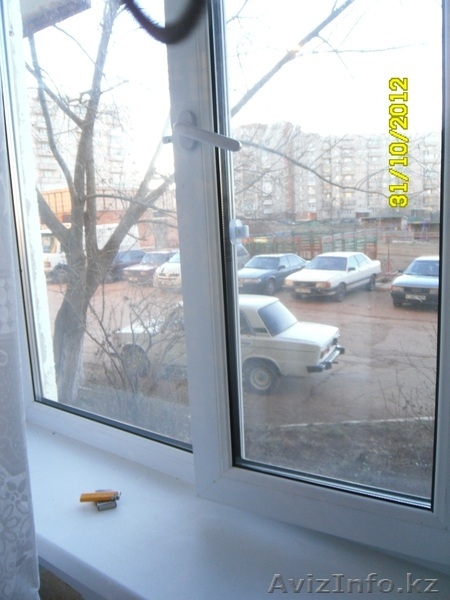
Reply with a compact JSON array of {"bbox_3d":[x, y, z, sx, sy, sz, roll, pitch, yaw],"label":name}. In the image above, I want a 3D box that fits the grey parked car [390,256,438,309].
[{"bbox_3d":[6.521,-0.658,15.181,1.690,1.380,4.360,4,11,33],"label":"grey parked car"}]

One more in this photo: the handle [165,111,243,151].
[{"bbox_3d":[-0.027,-0.285,0.814,0.132,0.082,0.052,3,10,28],"label":"handle"}]

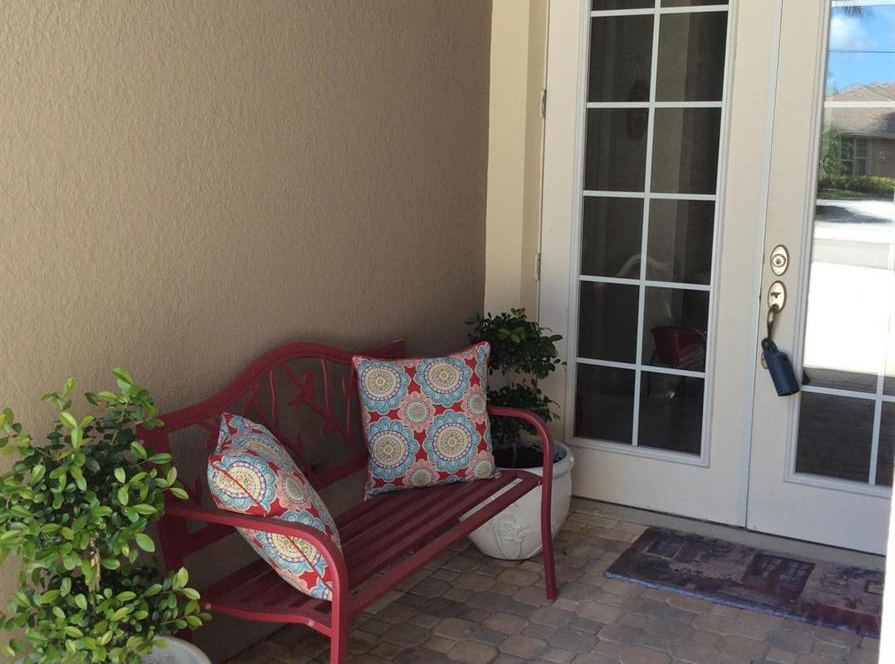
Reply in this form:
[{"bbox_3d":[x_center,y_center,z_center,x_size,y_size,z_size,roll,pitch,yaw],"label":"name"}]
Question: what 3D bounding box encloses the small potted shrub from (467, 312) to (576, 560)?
[{"bbox_3d":[0.242,0.354,3.987,0.430,0.883,0.430,1,11,0],"label":"small potted shrub"}]

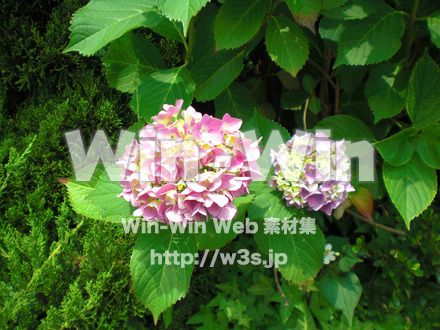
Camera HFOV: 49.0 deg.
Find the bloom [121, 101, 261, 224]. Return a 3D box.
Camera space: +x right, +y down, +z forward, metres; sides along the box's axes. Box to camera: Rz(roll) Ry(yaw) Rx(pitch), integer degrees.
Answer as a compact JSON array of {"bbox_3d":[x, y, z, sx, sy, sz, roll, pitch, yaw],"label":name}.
[{"bbox_3d":[-0.037,-0.003,0.580,0.172,0.135,0.165,0,28,0],"label":"bloom"}]

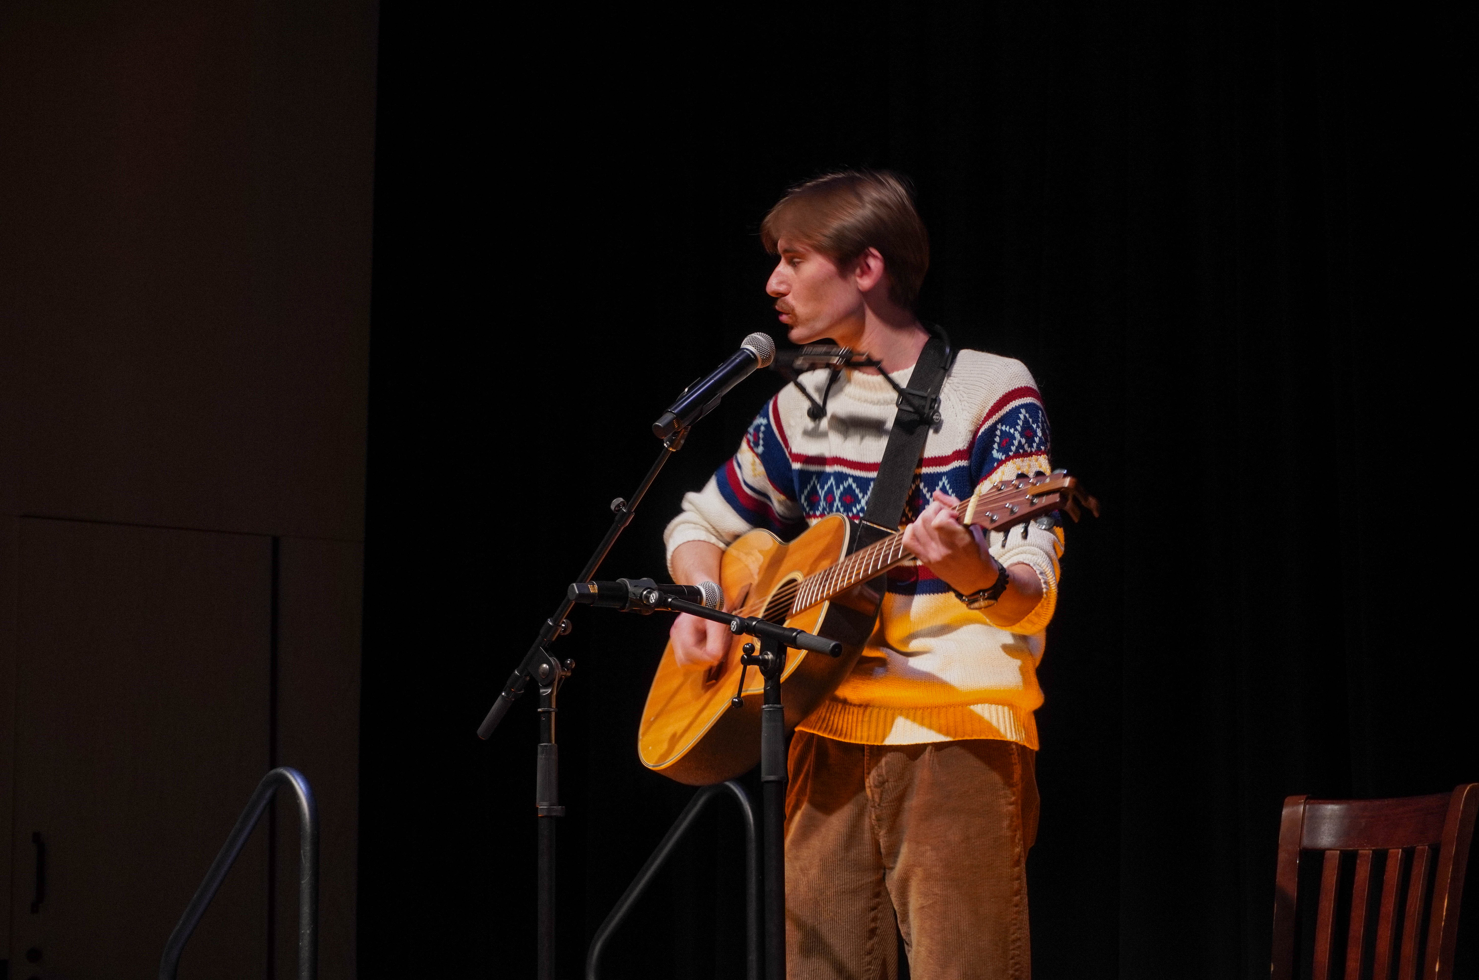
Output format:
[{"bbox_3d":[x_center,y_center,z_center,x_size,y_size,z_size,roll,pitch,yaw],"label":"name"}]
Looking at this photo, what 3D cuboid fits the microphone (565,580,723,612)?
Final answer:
[{"bbox_3d":[-0.122,0.142,4.094,0.252,0.052,0.052,6,-10,-41],"label":"microphone"}]

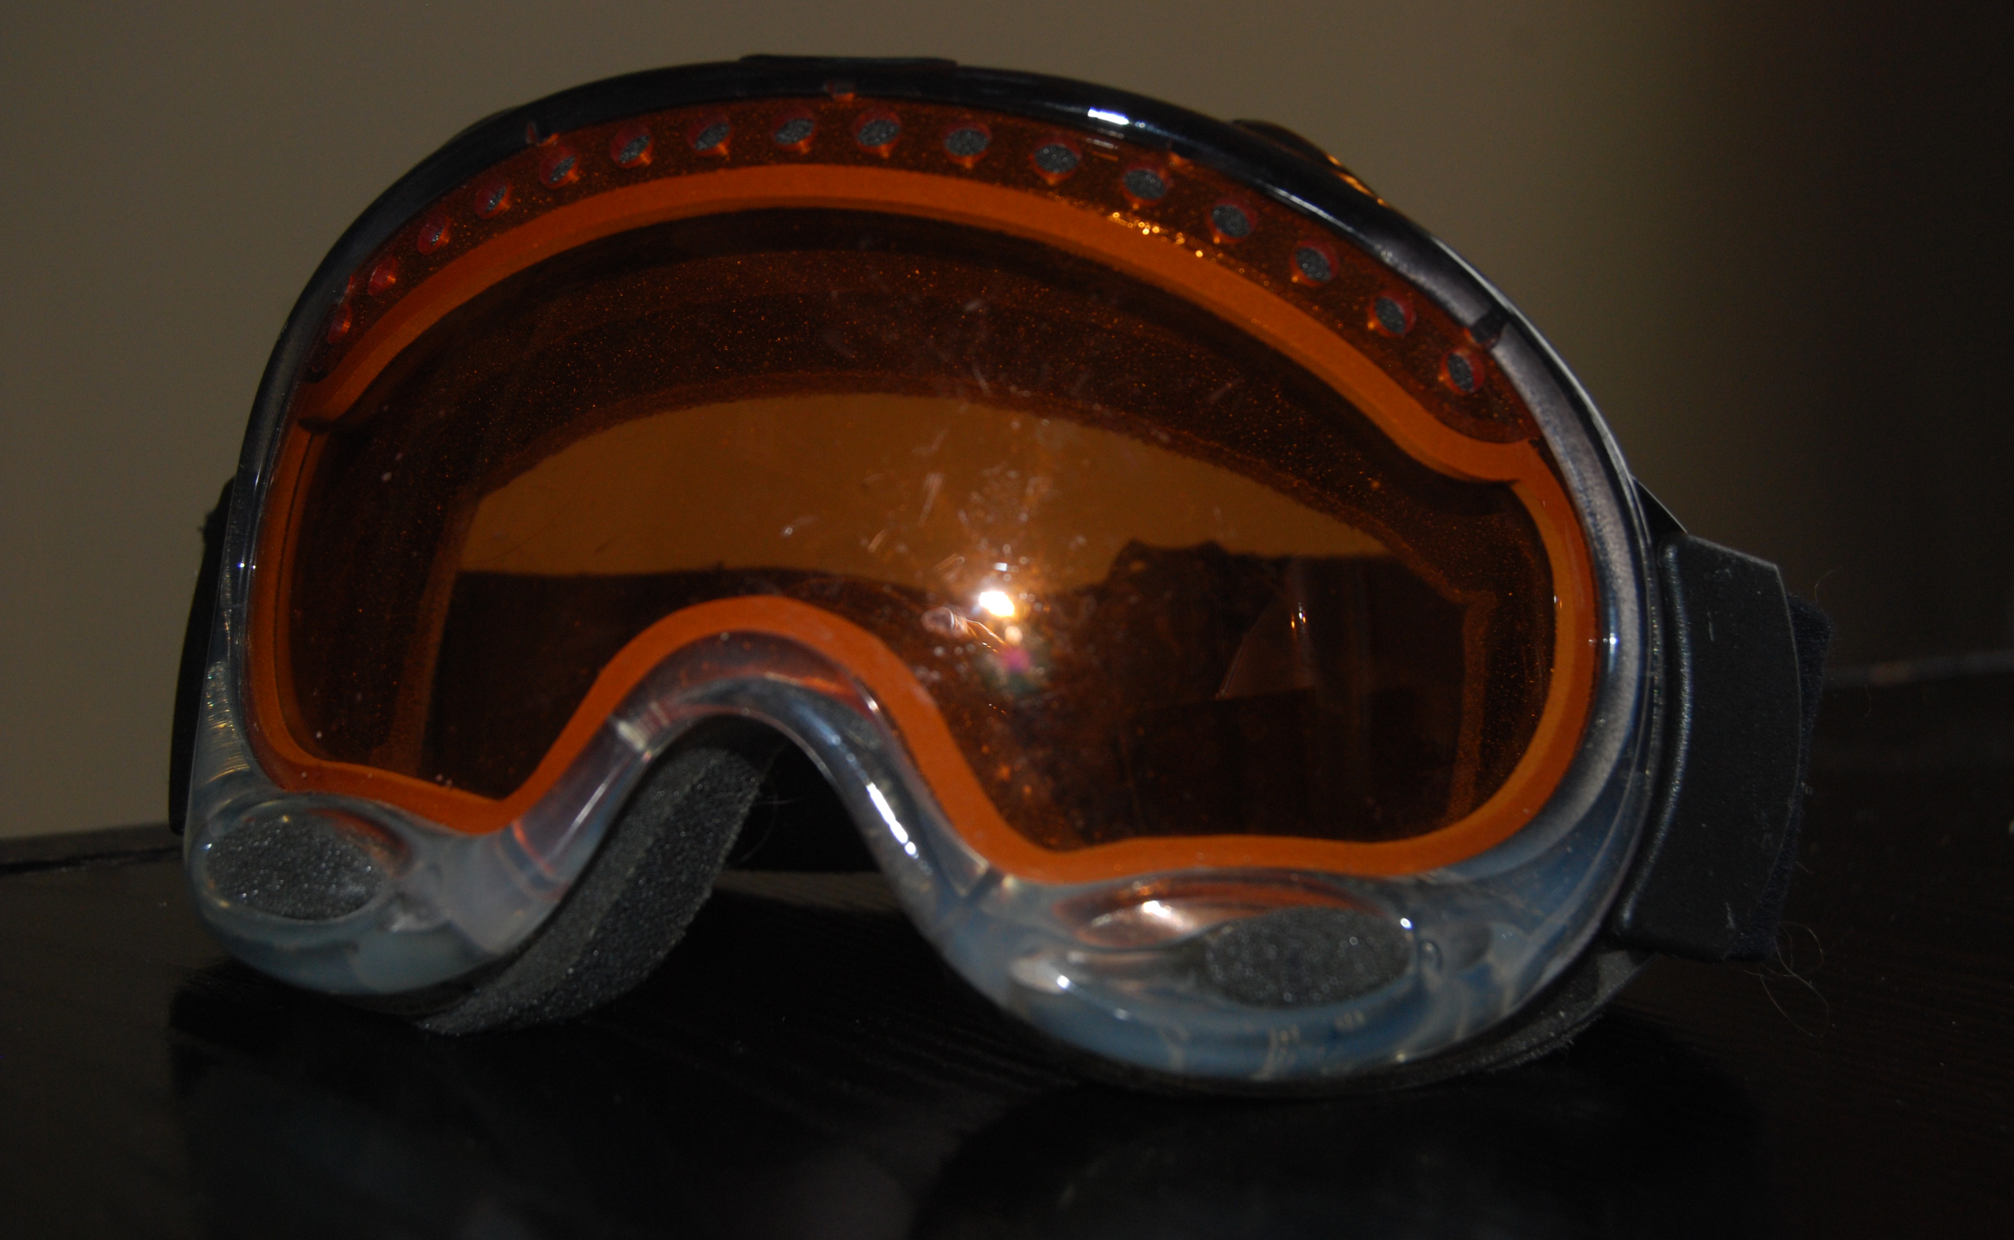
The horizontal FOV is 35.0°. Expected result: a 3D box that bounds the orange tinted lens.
[{"bbox_3d":[-0.019,-0.008,0.349,0.154,0.065,0.035,4,-12,17],"label":"orange tinted lens"}]

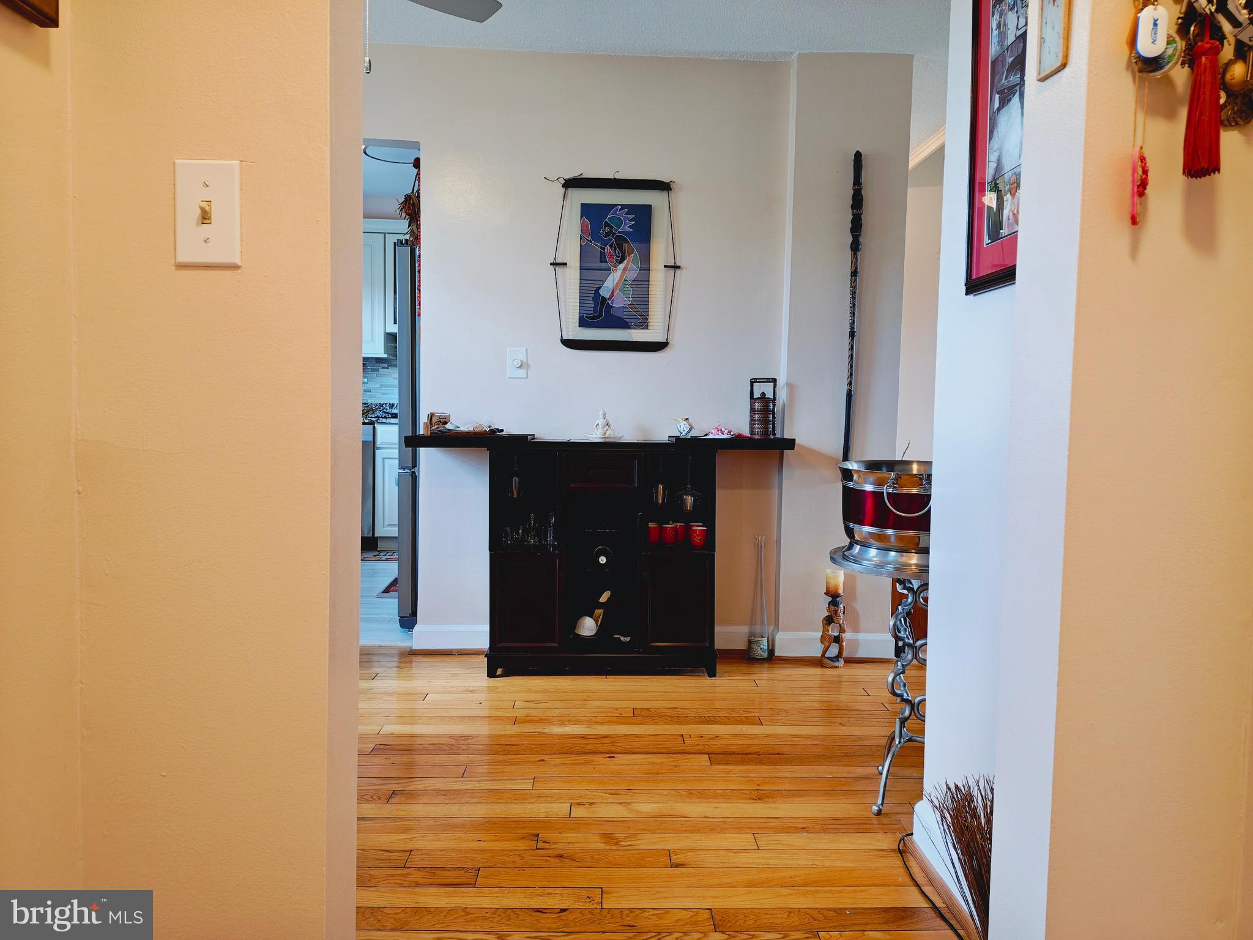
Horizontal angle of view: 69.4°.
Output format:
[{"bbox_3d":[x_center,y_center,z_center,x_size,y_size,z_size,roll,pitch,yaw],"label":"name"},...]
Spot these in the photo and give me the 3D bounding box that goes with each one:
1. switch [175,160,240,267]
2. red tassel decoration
[{"bbox_3d":[-0.453,-0.277,0.980,0.070,0.115,0.020,1,3,-2],"label":"switch"},{"bbox_3d":[0.615,-0.395,0.967,0.036,0.160,0.033,1,3,-2],"label":"red tassel decoration"}]

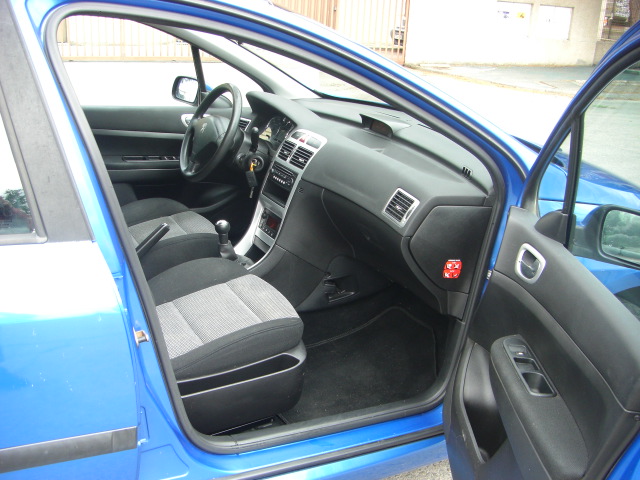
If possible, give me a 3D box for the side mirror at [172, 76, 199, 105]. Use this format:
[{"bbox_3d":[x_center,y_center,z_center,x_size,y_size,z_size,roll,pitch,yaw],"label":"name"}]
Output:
[{"bbox_3d":[-0.539,-0.637,3.005,0.115,0.140,0.205,-11,25,-41],"label":"side mirror"}]

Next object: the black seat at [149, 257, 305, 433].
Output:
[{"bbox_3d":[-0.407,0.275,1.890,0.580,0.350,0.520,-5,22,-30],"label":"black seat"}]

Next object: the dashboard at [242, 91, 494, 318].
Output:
[{"bbox_3d":[0.125,-0.184,2.479,0.700,0.540,1.420,-5,22,-30],"label":"dashboard"}]

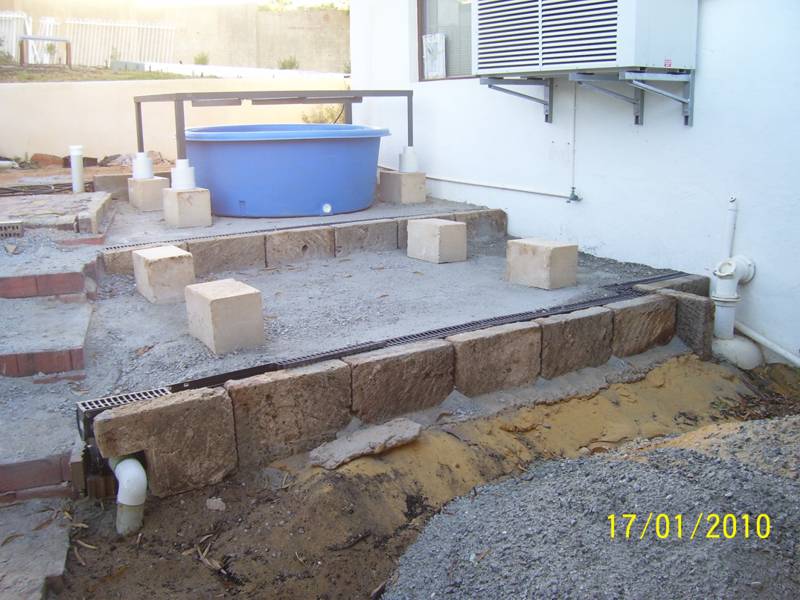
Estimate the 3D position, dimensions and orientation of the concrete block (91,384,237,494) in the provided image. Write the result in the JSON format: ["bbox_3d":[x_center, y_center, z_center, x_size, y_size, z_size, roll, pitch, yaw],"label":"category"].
[{"bbox_3d":[-0.846,0.527,2.871,0.485,0.340,0.105,-10,16,-31],"label":"concrete block"}]

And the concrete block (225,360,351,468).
[{"bbox_3d":[-0.448,0.451,3.153,0.500,0.340,0.120,-10,17,-31],"label":"concrete block"}]

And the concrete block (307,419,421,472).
[{"bbox_3d":[-0.138,0.593,3.217,0.430,0.050,0.150,-19,34,-27],"label":"concrete block"}]

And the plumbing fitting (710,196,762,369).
[{"bbox_3d":[1.907,-0.107,4.389,0.240,0.940,0.260,-10,16,-31],"label":"plumbing fitting"}]

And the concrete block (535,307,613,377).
[{"bbox_3d":[0.850,0.226,4.014,0.490,0.310,0.140,-10,16,-31],"label":"concrete block"}]

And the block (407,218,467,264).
[{"bbox_3d":[0.256,-0.407,5.385,0.232,0.246,0.358,-10,17,-33],"label":"block"}]

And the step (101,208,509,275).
[{"bbox_3d":[-0.479,-0.395,5.336,2.970,0.205,0.150,-10,16,-31],"label":"step"}]

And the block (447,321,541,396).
[{"bbox_3d":[0.440,0.280,3.660,0.505,0.295,0.105,-10,16,-31],"label":"block"}]

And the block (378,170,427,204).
[{"bbox_3d":[0.029,-0.955,6.648,0.234,0.245,0.345,-9,16,-29],"label":"block"}]

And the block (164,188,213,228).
[{"bbox_3d":[-1.511,-0.662,5.586,0.240,0.241,0.320,-10,16,-31],"label":"block"}]

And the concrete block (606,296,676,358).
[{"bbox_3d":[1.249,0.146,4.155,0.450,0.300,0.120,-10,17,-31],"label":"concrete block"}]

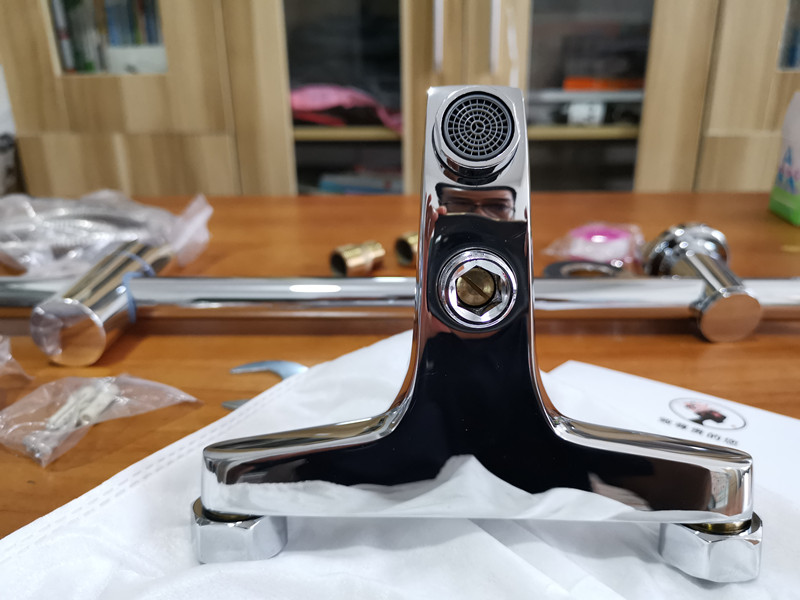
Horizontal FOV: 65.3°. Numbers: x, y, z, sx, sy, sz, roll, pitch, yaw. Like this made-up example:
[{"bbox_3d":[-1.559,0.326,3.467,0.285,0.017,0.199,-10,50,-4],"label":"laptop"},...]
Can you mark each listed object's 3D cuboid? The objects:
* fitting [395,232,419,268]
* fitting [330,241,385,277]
[{"bbox_3d":[0.019,-0.046,0.533,0.041,0.026,0.026,-16,25,-34],"label":"fitting"},{"bbox_3d":[-0.033,-0.032,0.500,0.038,0.025,0.025,-16,25,-35],"label":"fitting"}]

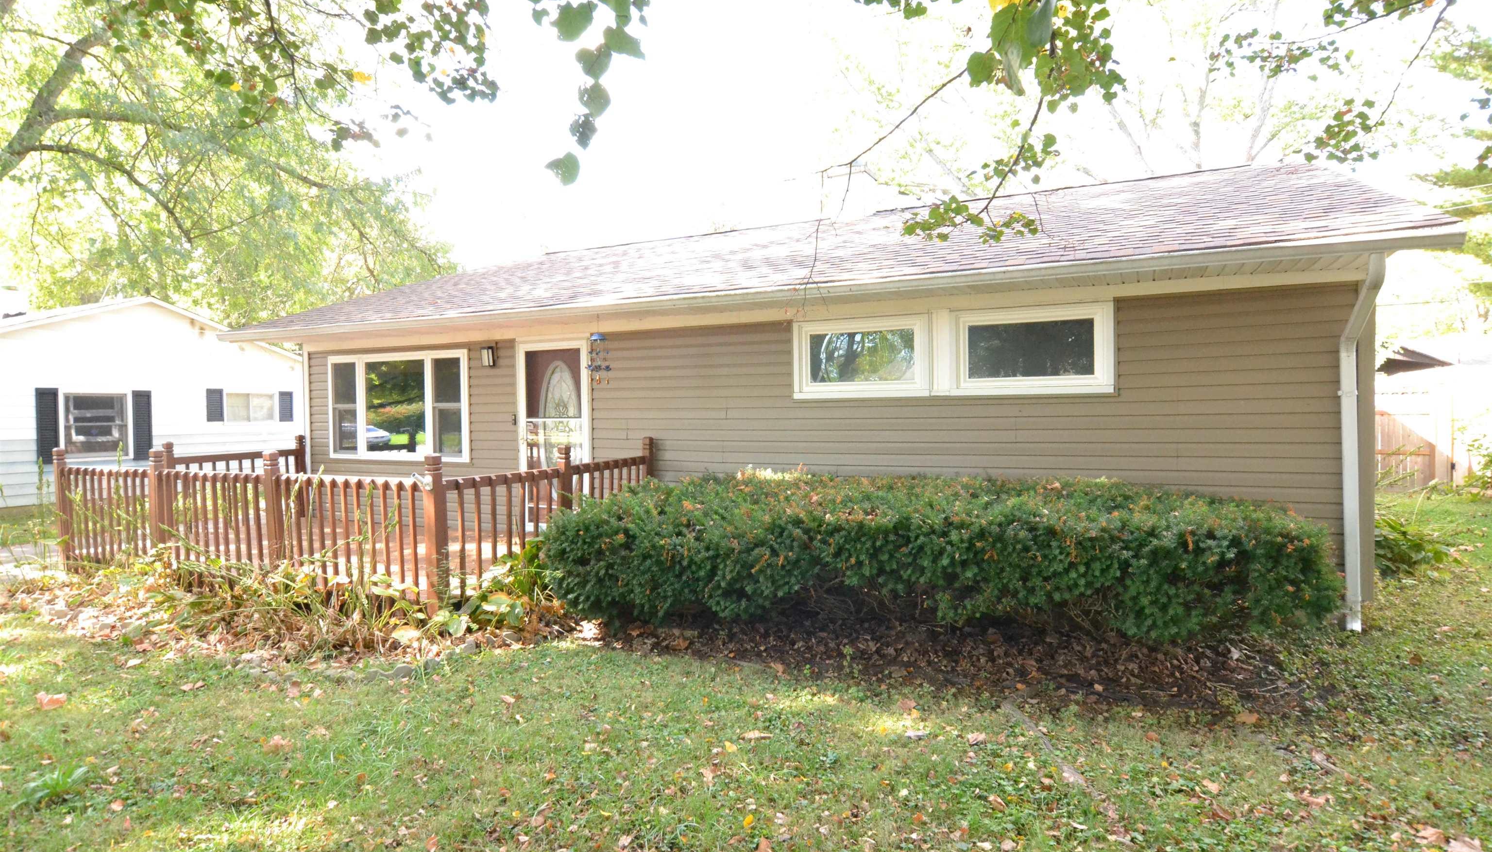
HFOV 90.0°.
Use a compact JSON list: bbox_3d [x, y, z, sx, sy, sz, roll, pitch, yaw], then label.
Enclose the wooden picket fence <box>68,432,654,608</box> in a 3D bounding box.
[{"bbox_3d":[-4.148,0.761,7.880,5.750,1.190,3.020,0,2,24],"label":"wooden picket fence"}]

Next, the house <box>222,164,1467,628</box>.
[{"bbox_3d":[0.375,-0.745,10.891,12.780,4.220,7.700,0,2,24],"label":"house"}]

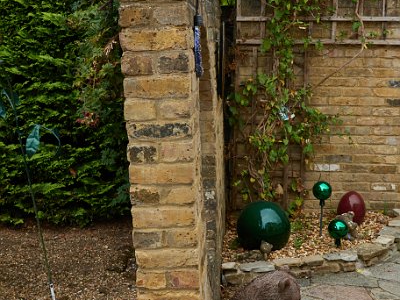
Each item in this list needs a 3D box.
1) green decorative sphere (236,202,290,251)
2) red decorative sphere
[{"bbox_3d":[0.425,0.512,4.330,0.352,0.352,0.352,0,11,0],"label":"green decorative sphere"},{"bbox_3d":[1.133,0.439,4.850,0.212,0.260,0.212,0,11,0],"label":"red decorative sphere"}]

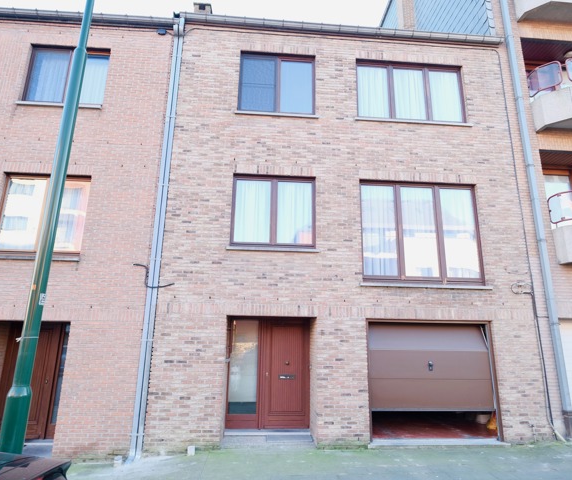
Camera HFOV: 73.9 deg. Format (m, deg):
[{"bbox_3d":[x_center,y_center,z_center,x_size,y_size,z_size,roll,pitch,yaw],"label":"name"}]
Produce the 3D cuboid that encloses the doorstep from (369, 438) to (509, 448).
[{"bbox_3d":[2.584,3.503,6.505,2.451,0.065,0.350,2,-14,-4],"label":"doorstep"}]

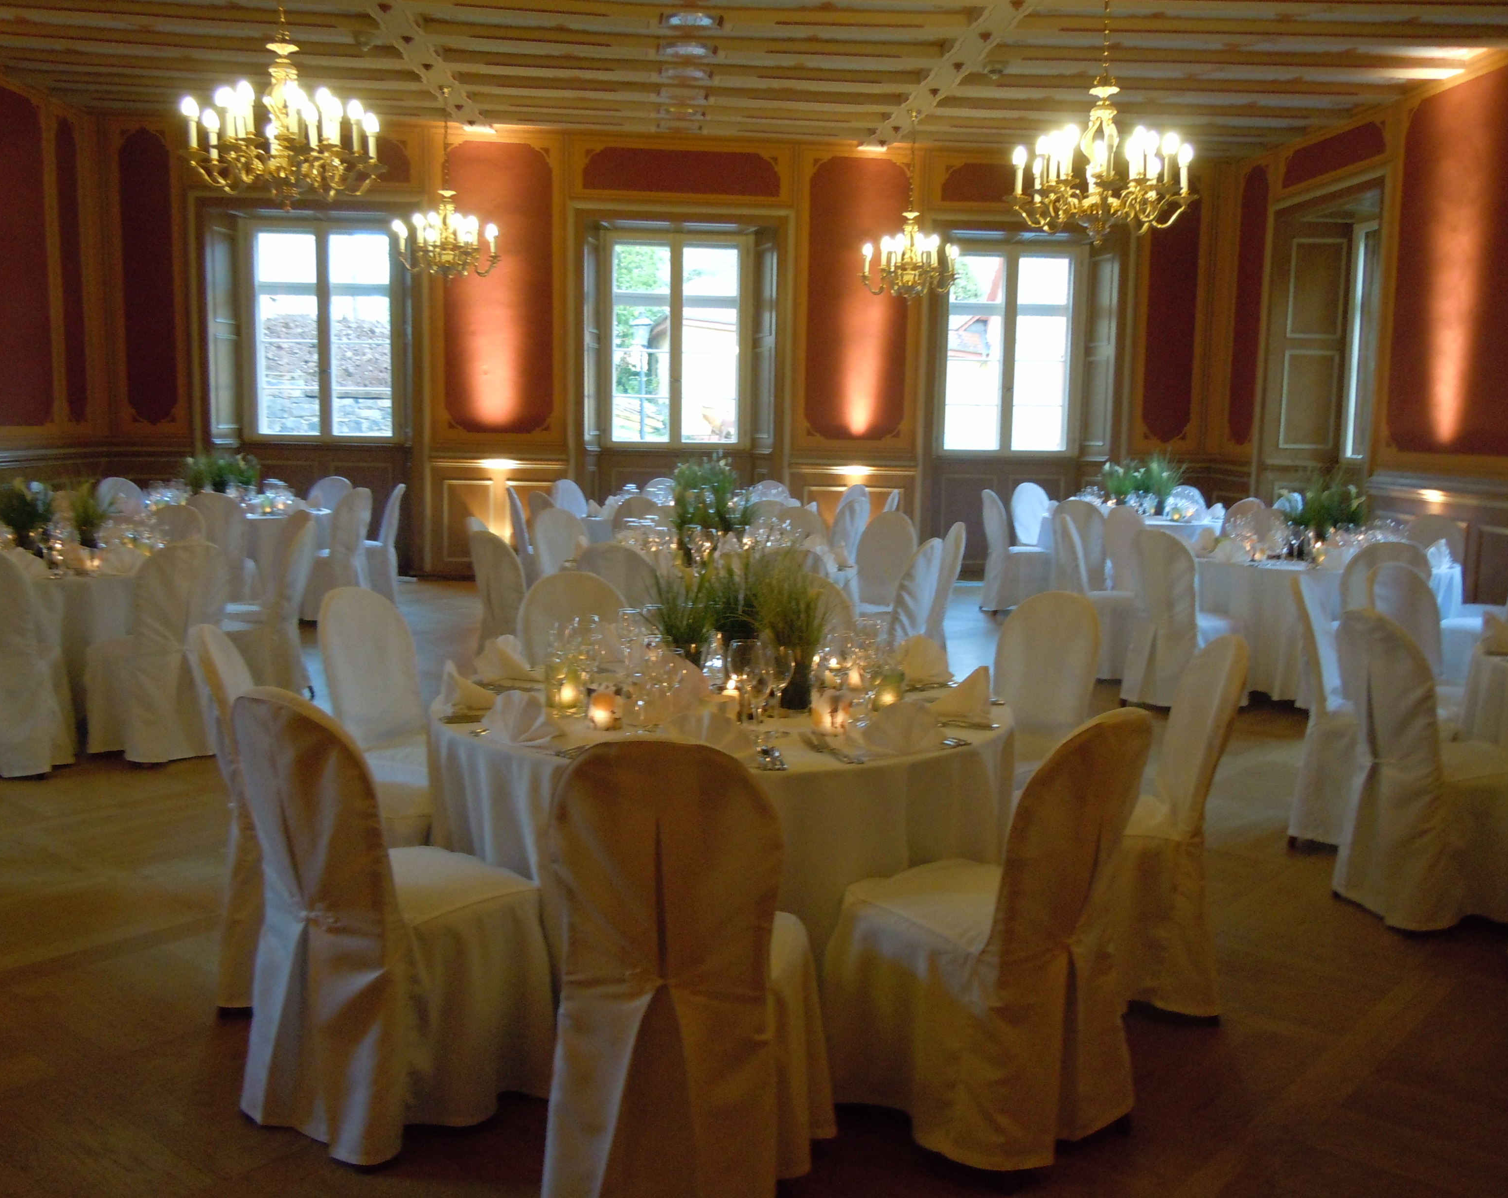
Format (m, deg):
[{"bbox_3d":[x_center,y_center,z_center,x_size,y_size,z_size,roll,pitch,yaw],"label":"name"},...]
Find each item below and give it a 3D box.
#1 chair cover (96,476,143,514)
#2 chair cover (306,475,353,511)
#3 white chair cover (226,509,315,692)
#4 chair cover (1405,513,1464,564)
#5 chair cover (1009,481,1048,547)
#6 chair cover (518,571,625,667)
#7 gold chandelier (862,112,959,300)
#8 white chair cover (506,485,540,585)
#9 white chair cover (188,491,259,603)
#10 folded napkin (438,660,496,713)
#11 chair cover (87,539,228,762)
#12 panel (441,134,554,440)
[{"bbox_3d":[-4.635,-0.430,10.481,0.540,0.970,0.420,5,9,28],"label":"chair cover"},{"bbox_3d":[-3.509,-0.494,11.117,0.420,0.949,0.540,3,8,18],"label":"chair cover"},{"bbox_3d":[-2.529,0.085,7.096,0.553,0.964,0.431,0,7,-6],"label":"white chair cover"},{"bbox_3d":[4.339,-0.063,9.132,0.570,0.965,0.480,-5,9,-39],"label":"chair cover"},{"bbox_3d":[2.754,-0.574,12.949,0.480,0.965,0.570,-4,9,-35],"label":"chair cover"},{"bbox_3d":[-0.559,0.417,4.722,0.420,0.970,0.540,-2,8,-22],"label":"chair cover"},{"bbox_3d":[1.307,-3.236,11.475,0.850,1.530,0.850,1,7,0],"label":"gold chandelier"},{"bbox_3d":[-1.655,-0.395,10.935,0.570,0.965,0.480,-2,8,-20],"label":"white chair cover"},{"bbox_3d":[-3.578,-0.252,9.380,0.455,0.965,0.560,-1,8,-13],"label":"white chair cover"},{"bbox_3d":[-0.769,0.229,3.724,0.145,0.125,0.180,-1,8,-13],"label":"folded napkin"},{"bbox_3d":[-2.574,0.205,6.136,0.450,0.970,0.570,-6,10,-44],"label":"chair cover"},{"bbox_3d":[-2.228,-2.709,12.112,0.954,2.519,0.040,0,8,-5],"label":"panel"}]

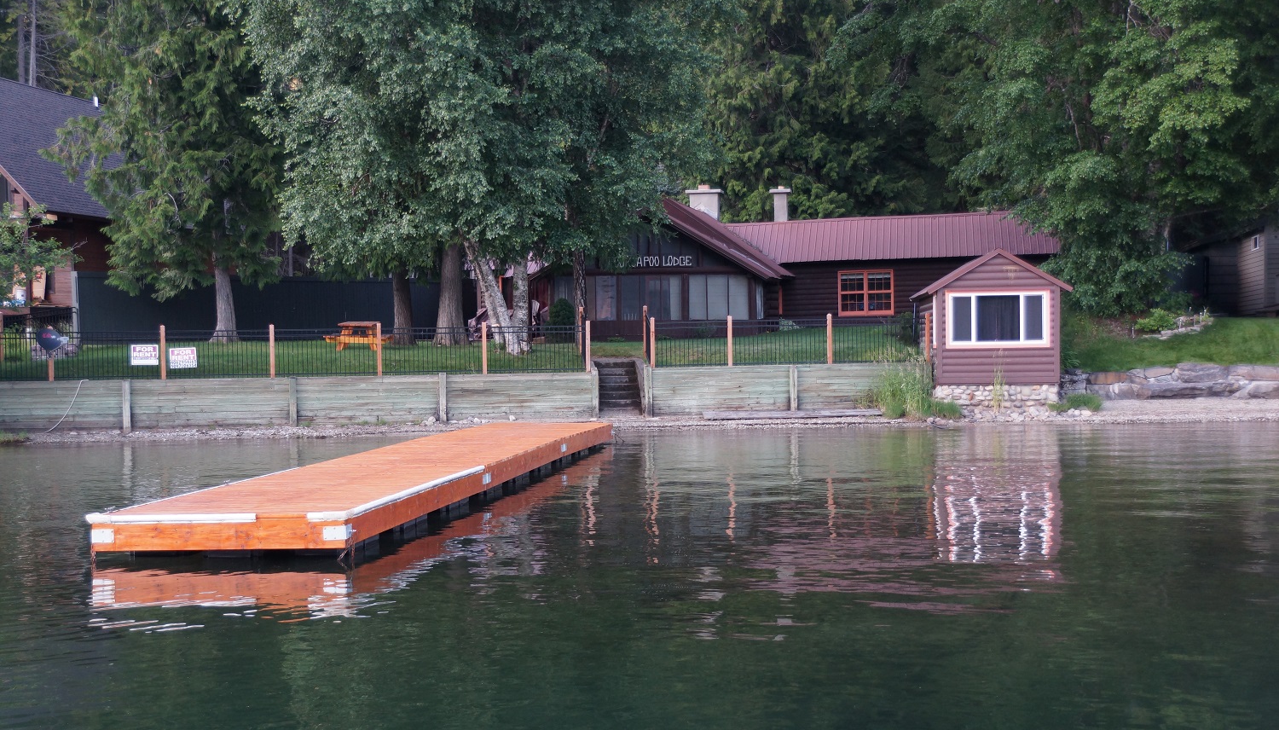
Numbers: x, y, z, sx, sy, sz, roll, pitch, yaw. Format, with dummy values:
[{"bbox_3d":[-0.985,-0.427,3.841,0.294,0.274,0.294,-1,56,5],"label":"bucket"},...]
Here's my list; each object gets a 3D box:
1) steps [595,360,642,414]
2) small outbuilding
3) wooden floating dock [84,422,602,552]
[{"bbox_3d":[-0.530,0.497,36.200,1.050,1.240,1.950,-1,1,-6],"label":"steps"},{"bbox_3d":[8.598,-0.877,36.991,3.350,3.720,4.800,-1,1,5],"label":"small outbuilding"},{"bbox_3d":[-2.826,1.480,21.393,2.500,0.420,15.094,-1,1,8],"label":"wooden floating dock"}]

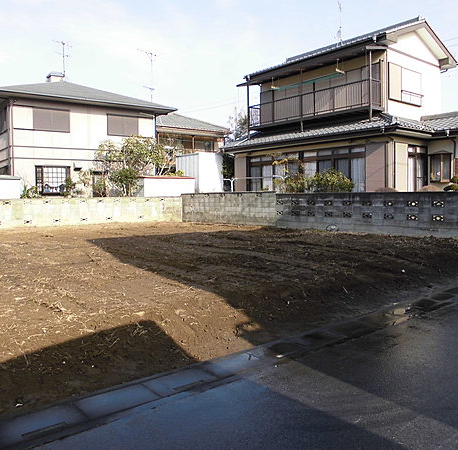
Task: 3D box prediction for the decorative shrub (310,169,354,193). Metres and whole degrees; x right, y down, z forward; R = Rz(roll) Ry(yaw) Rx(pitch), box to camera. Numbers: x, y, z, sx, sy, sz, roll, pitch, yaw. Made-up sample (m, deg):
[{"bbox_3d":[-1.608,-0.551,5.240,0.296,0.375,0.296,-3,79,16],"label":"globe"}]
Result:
[{"bbox_3d":[4.018,-1.290,17.675,1.450,1.843,1.600,-4,5,-41],"label":"decorative shrub"}]

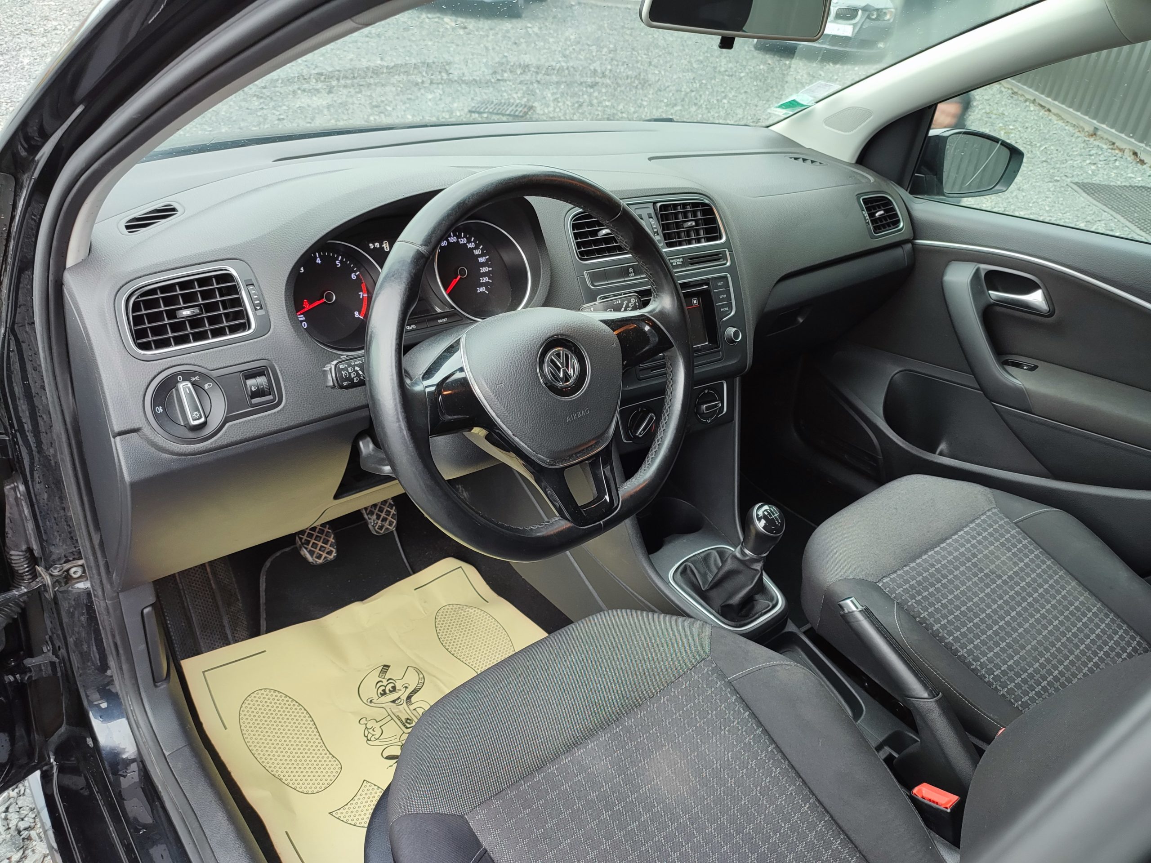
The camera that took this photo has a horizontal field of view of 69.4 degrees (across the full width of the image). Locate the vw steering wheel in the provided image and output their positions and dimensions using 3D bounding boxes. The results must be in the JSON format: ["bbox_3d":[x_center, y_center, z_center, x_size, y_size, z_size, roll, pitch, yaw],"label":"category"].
[{"bbox_3d":[-0.034,-0.067,0.817,0.370,0.367,0.100,-16,12,-34],"label":"vw steering wheel"}]

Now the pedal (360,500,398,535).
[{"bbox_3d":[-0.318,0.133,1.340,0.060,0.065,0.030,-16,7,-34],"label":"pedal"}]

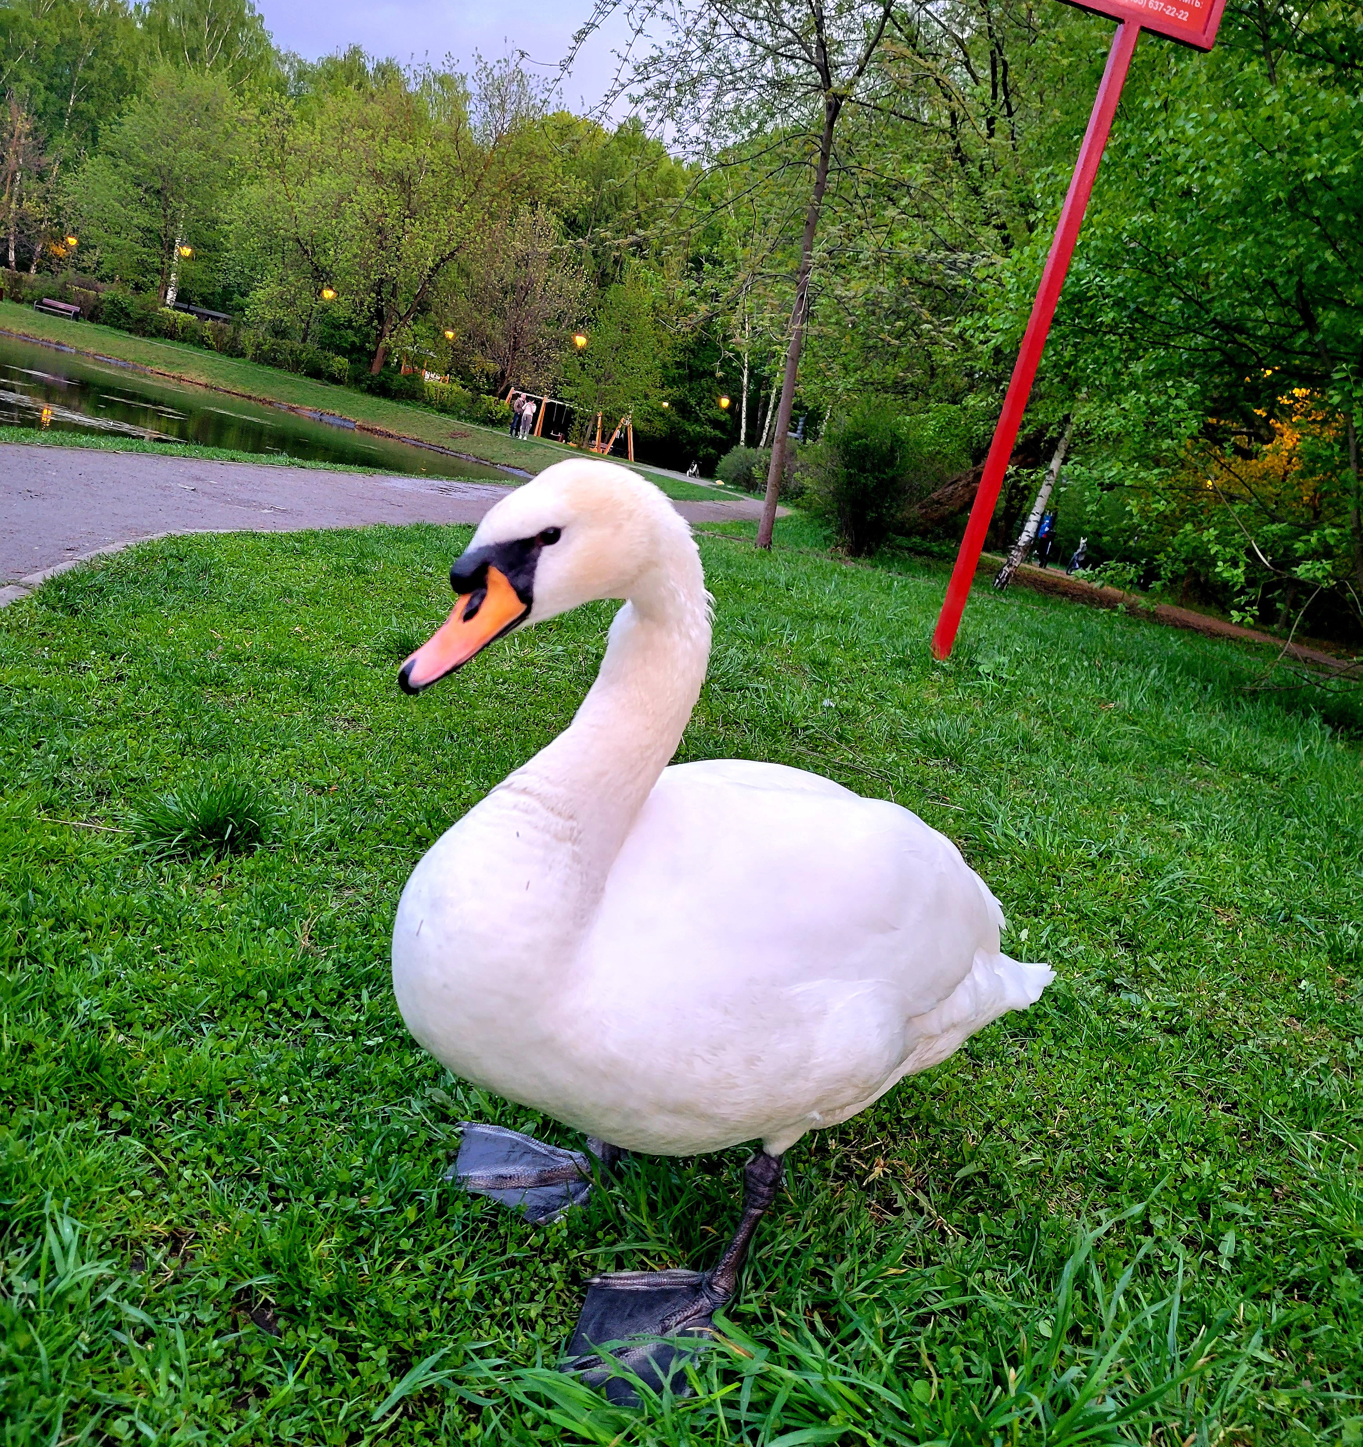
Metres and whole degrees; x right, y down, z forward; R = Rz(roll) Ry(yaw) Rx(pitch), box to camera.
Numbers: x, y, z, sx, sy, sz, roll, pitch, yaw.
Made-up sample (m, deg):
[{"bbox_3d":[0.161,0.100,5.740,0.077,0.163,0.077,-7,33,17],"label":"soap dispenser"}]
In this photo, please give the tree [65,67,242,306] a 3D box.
[{"bbox_3d":[-22.994,-23.228,60.027,7.106,10.203,7.106,9,12,-24],"label":"tree"}]

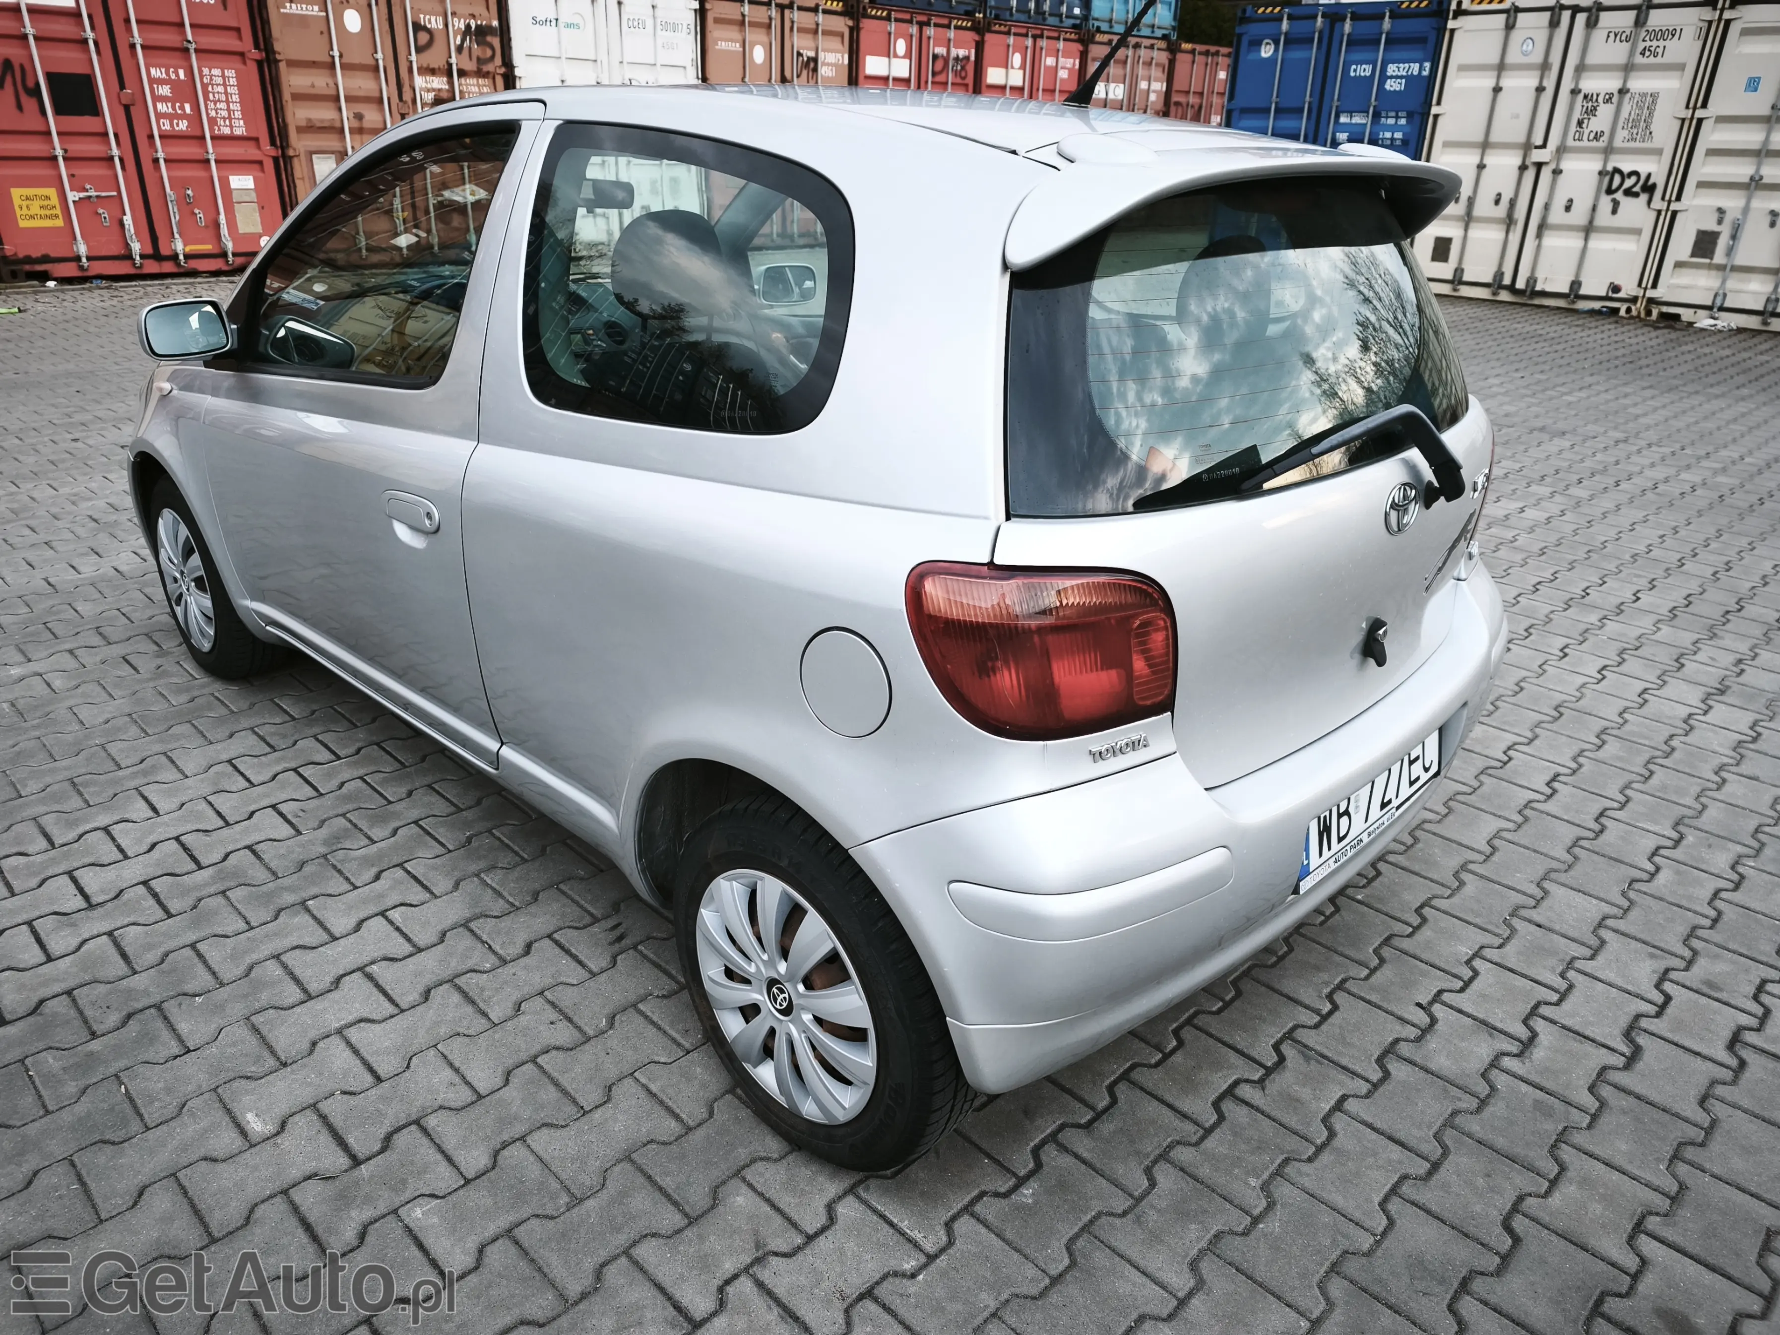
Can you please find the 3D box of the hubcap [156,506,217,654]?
[{"bbox_3d":[-1.869,-0.231,3.164,0.388,0.388,0.050,22,31,39],"label":"hubcap"}]

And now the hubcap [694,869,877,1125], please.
[{"bbox_3d":[-0.147,0.467,1.693,0.388,0.388,0.050,22,31,39],"label":"hubcap"}]

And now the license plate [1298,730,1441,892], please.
[{"bbox_3d":[0.757,0.190,1.819,0.020,0.122,0.522,19,29,40],"label":"license plate"}]

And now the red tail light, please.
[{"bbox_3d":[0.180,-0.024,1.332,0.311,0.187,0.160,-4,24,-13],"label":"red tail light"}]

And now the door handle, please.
[{"bbox_3d":[-0.849,-0.275,2.096,0.200,0.060,0.040,22,31,39],"label":"door handle"}]

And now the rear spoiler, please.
[{"bbox_3d":[0.584,-0.651,1.664,0.320,0.155,1.220,22,31,39],"label":"rear spoiler"}]

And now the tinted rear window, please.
[{"bbox_3d":[0.603,-0.481,1.712,1.260,0.390,0.175,-21,12,-42],"label":"tinted rear window"}]

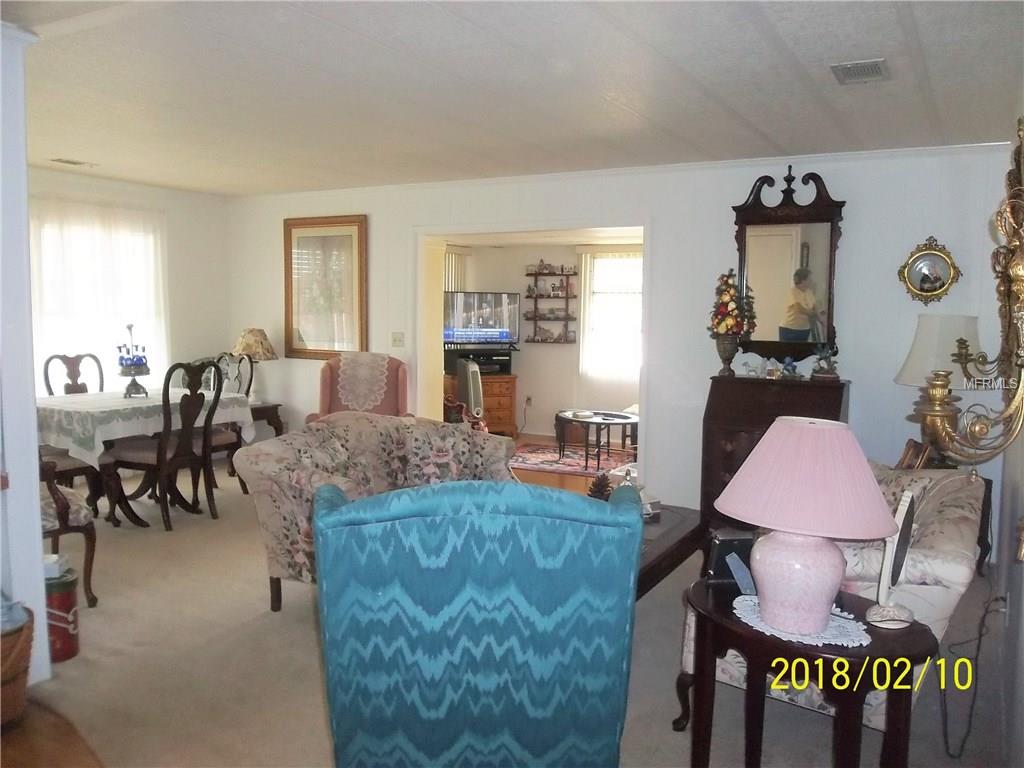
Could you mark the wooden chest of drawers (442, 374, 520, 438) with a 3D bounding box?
[{"bbox_3d":[-0.399,0.232,8.720,0.900,0.680,0.440,0,5,-7],"label":"wooden chest of drawers"}]

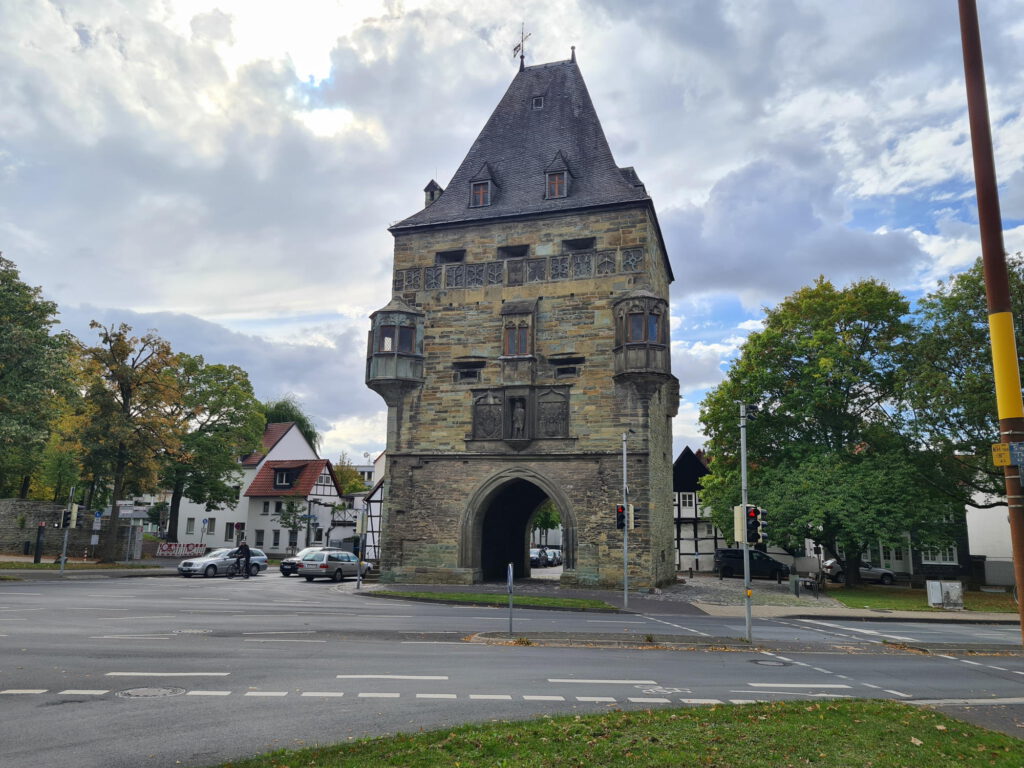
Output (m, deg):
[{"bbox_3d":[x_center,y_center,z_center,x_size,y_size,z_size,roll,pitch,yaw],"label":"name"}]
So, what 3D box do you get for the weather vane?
[{"bbox_3d":[0.595,-20.902,47.743,0.350,3.373,1.900,8,-13,-29],"label":"weather vane"}]

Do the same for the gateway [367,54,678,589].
[{"bbox_3d":[1.664,-4.573,43.792,15.200,30.600,13.300,-2,-12,17],"label":"gateway"}]

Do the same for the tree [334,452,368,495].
[{"bbox_3d":[-15.127,10.924,71.107,4.400,9.200,4.400,4,-11,-12],"label":"tree"}]

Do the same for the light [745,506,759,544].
[{"bbox_3d":[5.111,2.986,16.346,0.280,0.830,0.340,4,-12,-15],"label":"light"}]

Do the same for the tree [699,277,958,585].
[{"bbox_3d":[17.318,2.278,43.284,13.827,17.509,13.136,1,-12,0],"label":"tree"}]

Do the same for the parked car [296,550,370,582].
[{"bbox_3d":[-8.942,9.303,39.500,1.820,1.500,4.780,-3,-12,19],"label":"parked car"}]

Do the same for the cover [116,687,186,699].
[{"bbox_3d":[-4.547,3.912,9.696,0.780,0.060,0.780,1,-11,0],"label":"cover"}]

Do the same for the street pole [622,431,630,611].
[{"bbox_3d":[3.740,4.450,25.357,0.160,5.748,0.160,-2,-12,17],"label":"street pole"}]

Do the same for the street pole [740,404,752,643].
[{"bbox_3d":[5.048,2.933,16.591,0.130,5.053,0.130,1,-11,0],"label":"street pole"}]

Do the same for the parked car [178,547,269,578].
[{"bbox_3d":[-14.892,9.218,39.901,1.810,1.490,4.680,-6,-13,30],"label":"parked car"}]

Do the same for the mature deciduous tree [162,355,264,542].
[{"bbox_3d":[-23.594,5.139,62.139,8.602,15.484,8.602,1,-12,0],"label":"mature deciduous tree"}]

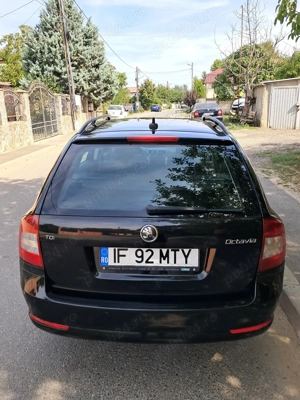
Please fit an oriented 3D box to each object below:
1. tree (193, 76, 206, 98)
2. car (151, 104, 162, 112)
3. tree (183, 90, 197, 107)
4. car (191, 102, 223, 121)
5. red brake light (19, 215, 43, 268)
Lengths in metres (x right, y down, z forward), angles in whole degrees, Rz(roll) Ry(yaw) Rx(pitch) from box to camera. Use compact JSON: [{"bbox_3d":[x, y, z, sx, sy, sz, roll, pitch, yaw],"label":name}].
[{"bbox_3d":[6.658,-13.890,41.760,1.900,5.000,1.900,0,17,0],"label":"tree"},{"bbox_3d":[1.270,-17.890,60.935,1.680,1.450,4.000,2,17,6],"label":"car"},{"bbox_3d":[5.243,-12.639,41.101,1.900,3.000,1.900,0,17,0],"label":"tree"},{"bbox_3d":[3.533,-5.444,20.189,1.730,1.440,4.500,1,17,3],"label":"car"},{"bbox_3d":[-0.693,0.189,1.807,0.210,0.290,0.200,4,18,13],"label":"red brake light"}]

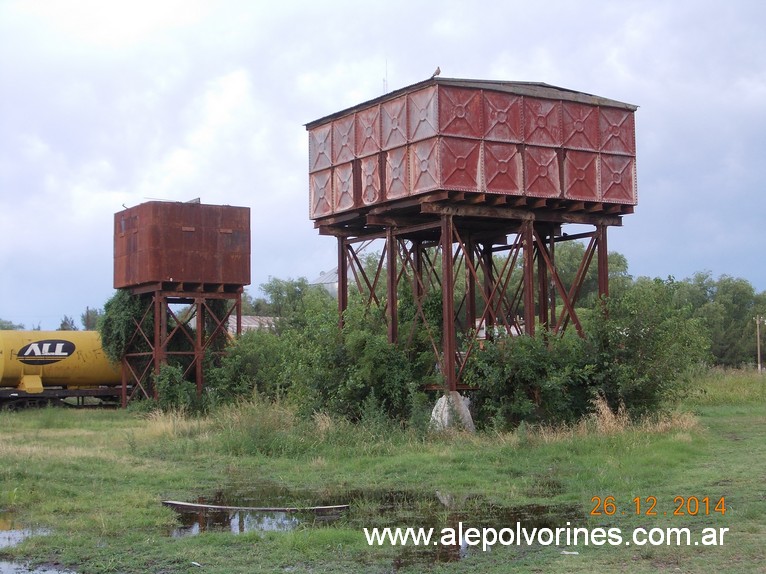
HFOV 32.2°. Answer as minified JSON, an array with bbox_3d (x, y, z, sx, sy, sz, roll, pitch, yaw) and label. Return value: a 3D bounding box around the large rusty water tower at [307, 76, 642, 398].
[{"bbox_3d":[2.271,-1.030,34.610,6.250,7.506,6.250,2,-5,-32],"label":"large rusty water tower"}]

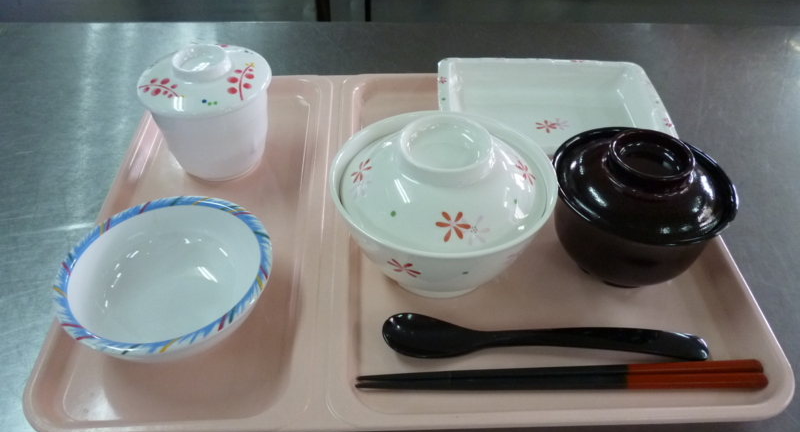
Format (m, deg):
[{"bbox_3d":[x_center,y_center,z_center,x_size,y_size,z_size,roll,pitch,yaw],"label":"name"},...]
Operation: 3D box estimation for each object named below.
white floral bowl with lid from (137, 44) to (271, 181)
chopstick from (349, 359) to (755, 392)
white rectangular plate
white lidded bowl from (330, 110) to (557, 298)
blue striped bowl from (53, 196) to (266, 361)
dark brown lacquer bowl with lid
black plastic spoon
[{"bbox_3d":[-0.133,-0.075,0.464,0.090,0.084,0.090,0,44,0],"label":"white floral bowl with lid"},{"bbox_3d":[0.088,0.089,0.349,0.224,0.008,0.019,-1,44,-1],"label":"chopstick"},{"bbox_3d":[0.115,-0.080,0.508,0.170,0.028,0.118,0,44,0],"label":"white rectangular plate"},{"bbox_3d":[0.025,-0.009,0.392,0.130,0.089,0.130,0,44,0],"label":"white lidded bowl"},{"bbox_3d":[-0.127,0.044,0.367,0.114,0.045,0.114,0,44,0],"label":"blue striped bowl"},{"bbox_3d":[0.144,-0.006,0.396,0.105,0.081,0.105,0,44,0],"label":"dark brown lacquer bowl with lid"},{"bbox_3d":[0.081,0.071,0.361,0.182,0.018,0.032,3,44,3],"label":"black plastic spoon"}]

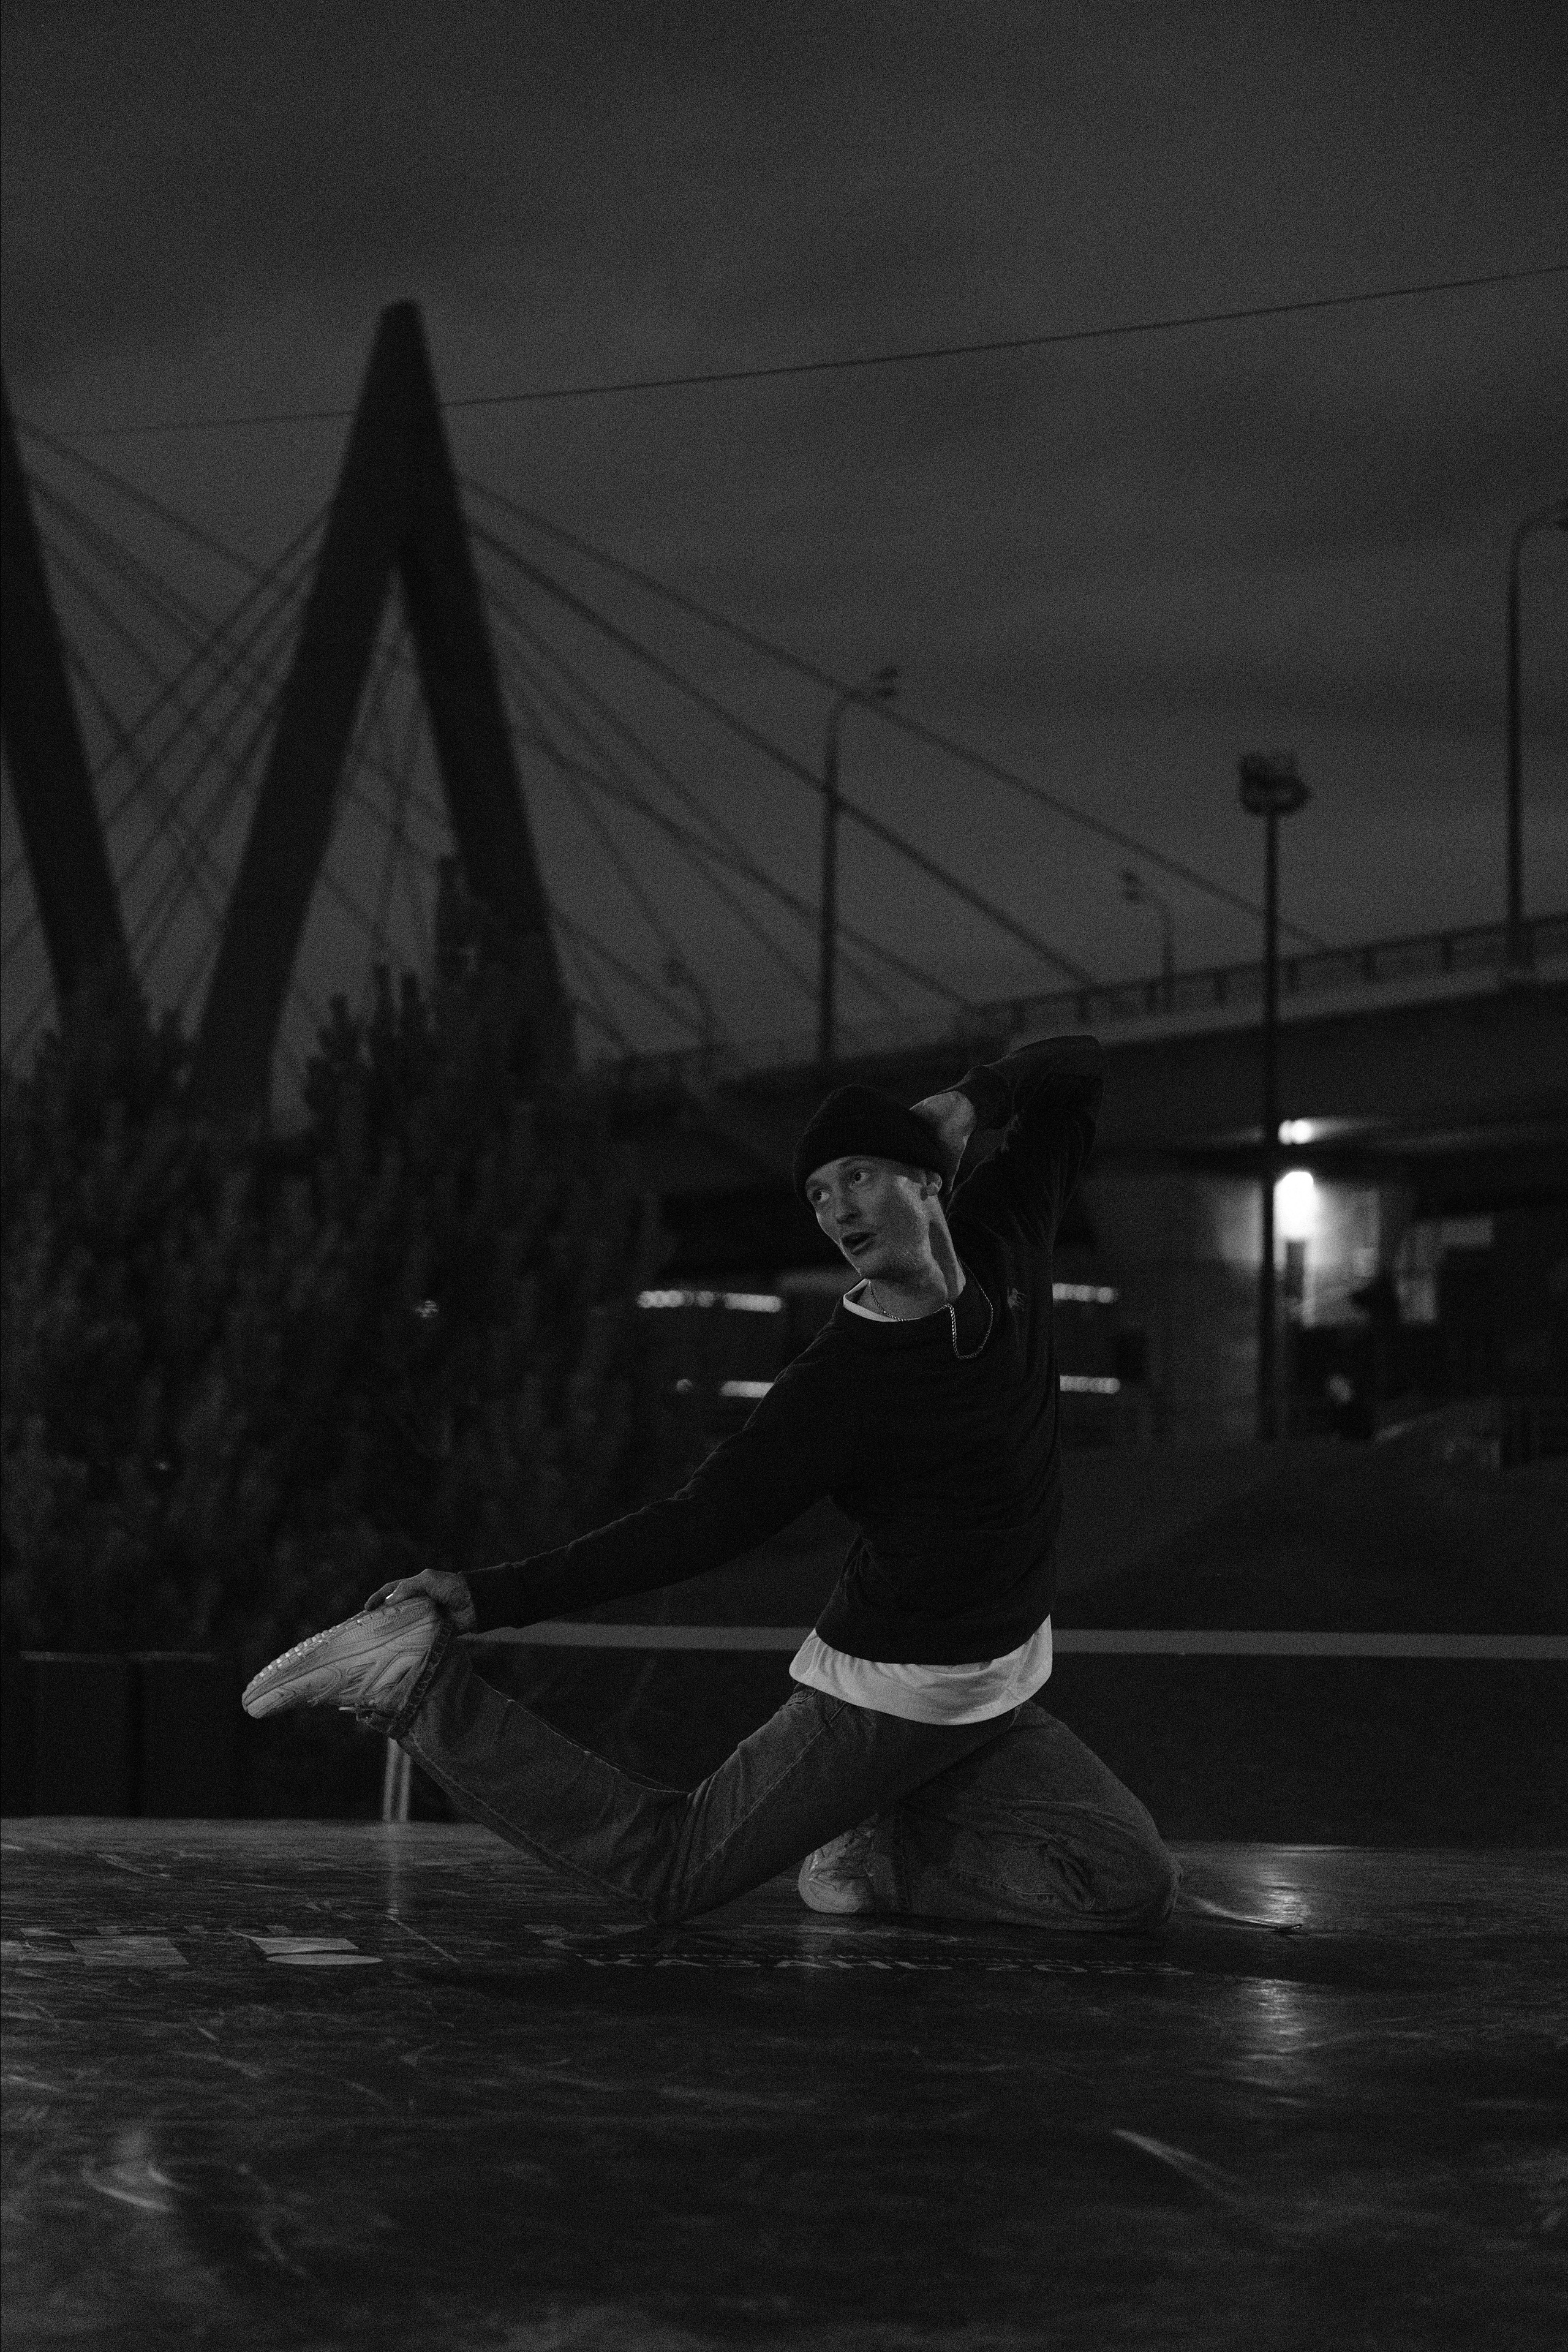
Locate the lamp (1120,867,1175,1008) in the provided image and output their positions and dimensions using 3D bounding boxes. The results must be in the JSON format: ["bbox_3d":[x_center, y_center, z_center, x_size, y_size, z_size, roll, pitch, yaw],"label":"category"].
[{"bbox_3d":[15.373,-6.903,208.000,2.600,12.500,0.900,4,-5,-36],"label":"lamp"}]

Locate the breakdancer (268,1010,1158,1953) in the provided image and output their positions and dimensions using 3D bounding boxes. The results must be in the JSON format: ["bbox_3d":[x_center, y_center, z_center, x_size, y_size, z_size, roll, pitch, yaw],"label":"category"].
[{"bbox_3d":[-0.096,0.403,6.450,1.190,1.170,0.650,2,-4,-10],"label":"breakdancer"}]

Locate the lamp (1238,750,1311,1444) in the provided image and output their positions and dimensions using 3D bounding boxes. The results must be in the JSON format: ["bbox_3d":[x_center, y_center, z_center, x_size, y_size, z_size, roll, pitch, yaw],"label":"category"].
[{"bbox_3d":[6.487,-1.036,65.000,0.950,9.300,0.950,1,-4,0],"label":"lamp"}]

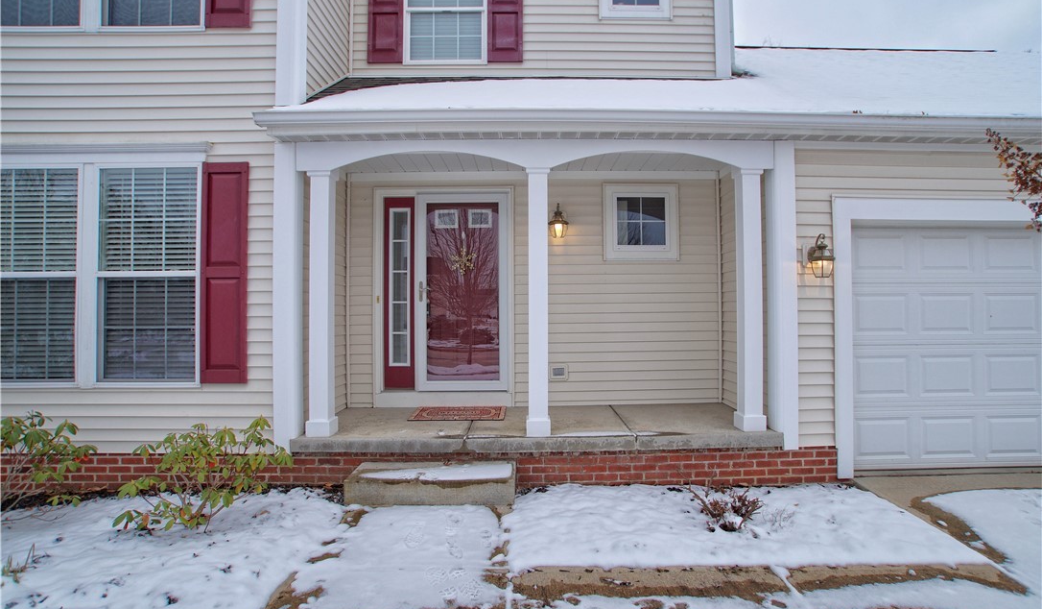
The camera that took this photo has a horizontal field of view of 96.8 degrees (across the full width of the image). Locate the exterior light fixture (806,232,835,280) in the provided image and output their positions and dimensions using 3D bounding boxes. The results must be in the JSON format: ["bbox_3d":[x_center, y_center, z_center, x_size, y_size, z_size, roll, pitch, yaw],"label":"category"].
[{"bbox_3d":[2.354,-0.378,3.635,0.190,0.360,0.250,0,-1,-1],"label":"exterior light fixture"}]

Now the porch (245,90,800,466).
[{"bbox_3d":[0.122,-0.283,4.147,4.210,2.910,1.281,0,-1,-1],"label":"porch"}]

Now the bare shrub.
[{"bbox_3d":[1.347,1.327,3.090,0.470,0.255,0.380,0,-1,-1],"label":"bare shrub"}]

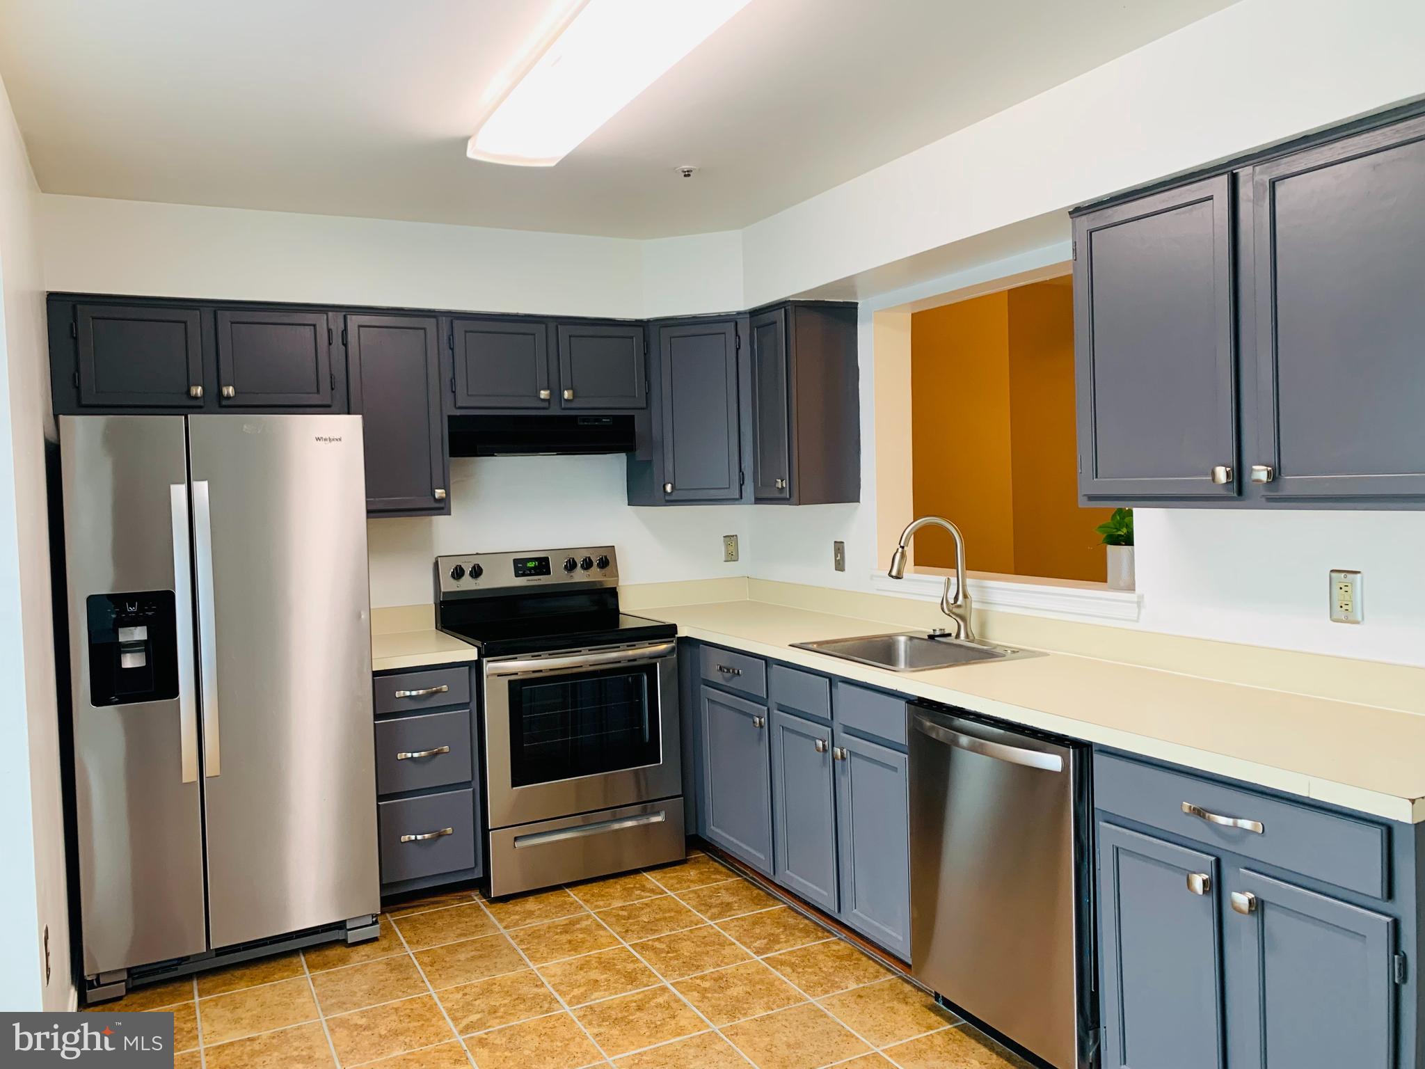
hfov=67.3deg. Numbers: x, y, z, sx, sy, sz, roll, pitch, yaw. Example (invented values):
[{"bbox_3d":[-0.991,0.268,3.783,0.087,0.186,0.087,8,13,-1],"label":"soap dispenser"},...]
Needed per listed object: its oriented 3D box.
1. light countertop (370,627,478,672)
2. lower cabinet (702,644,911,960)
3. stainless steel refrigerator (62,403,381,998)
[{"bbox_3d":[-1.141,0.420,3.942,0.386,0.041,0.628,-3,3,-28],"label":"light countertop"},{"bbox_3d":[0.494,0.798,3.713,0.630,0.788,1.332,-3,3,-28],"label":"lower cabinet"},{"bbox_3d":[-1.632,0.490,3.580,0.833,1.710,0.826,-3,3,-28],"label":"stainless steel refrigerator"}]

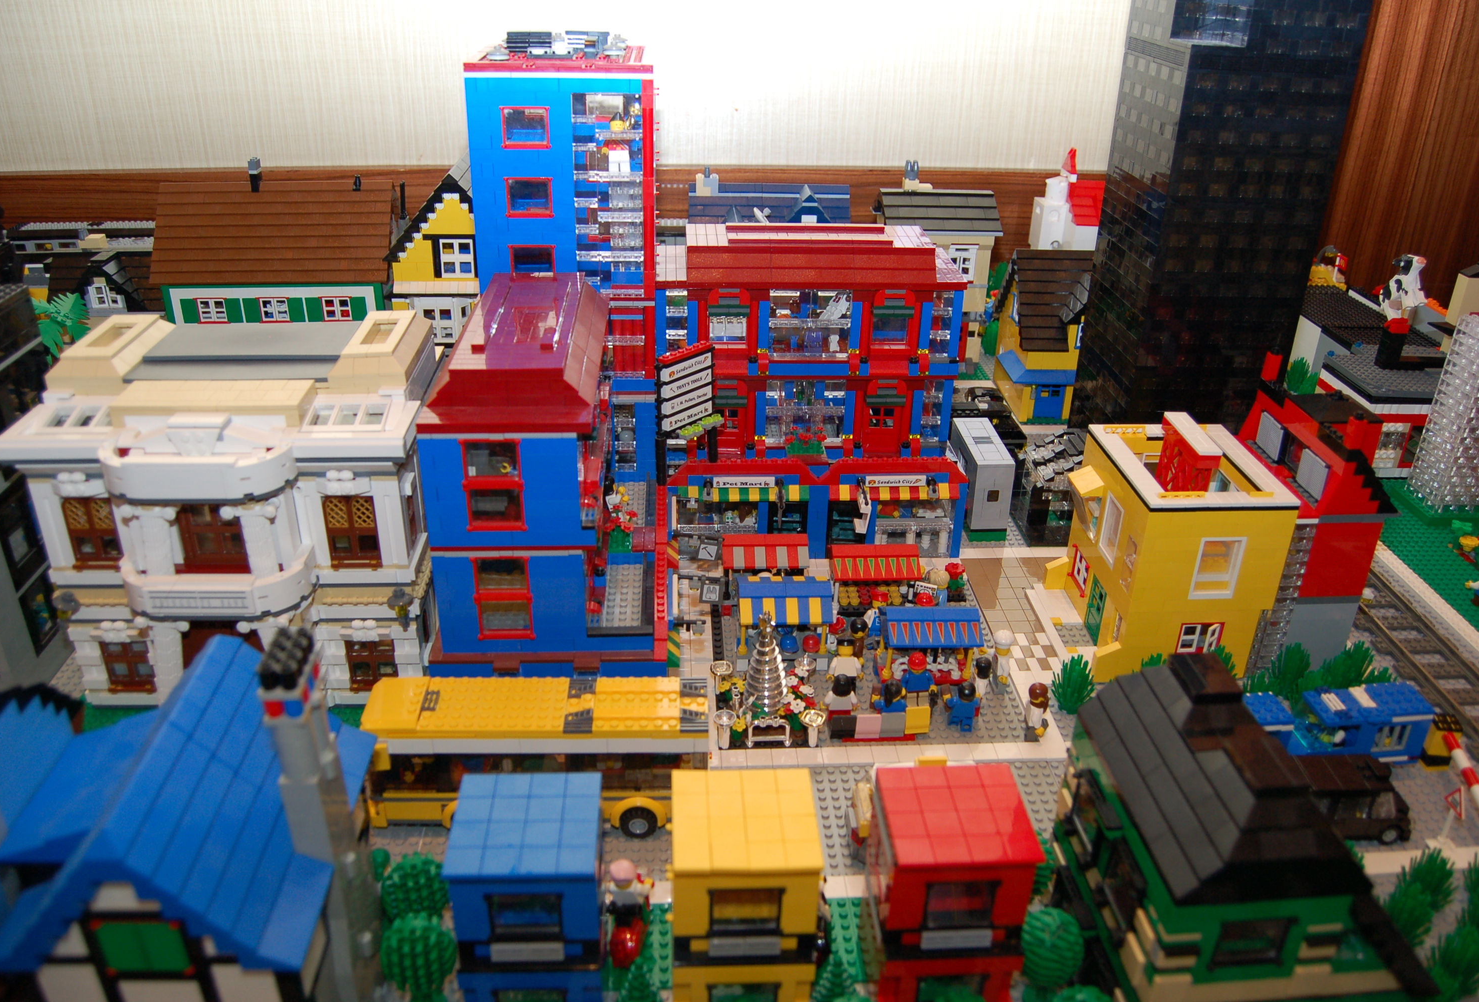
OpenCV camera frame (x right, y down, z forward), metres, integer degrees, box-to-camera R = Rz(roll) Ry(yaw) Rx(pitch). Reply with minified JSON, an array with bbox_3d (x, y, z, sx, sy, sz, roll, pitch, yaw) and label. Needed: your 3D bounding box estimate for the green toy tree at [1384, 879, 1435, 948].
[{"bbox_3d":[0.335,0.210,0.568,0.029,0.038,0.029,0,27,-3],"label":"green toy tree"}]

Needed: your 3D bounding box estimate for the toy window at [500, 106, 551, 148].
[{"bbox_3d":[-0.148,-0.260,0.786,0.033,0.029,0.008,0,27,-3],"label":"toy window"}]

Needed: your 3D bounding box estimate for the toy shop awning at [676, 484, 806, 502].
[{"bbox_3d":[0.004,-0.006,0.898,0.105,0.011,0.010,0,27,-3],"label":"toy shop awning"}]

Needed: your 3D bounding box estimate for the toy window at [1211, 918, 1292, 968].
[{"bbox_3d":[0.222,0.190,0.492,0.034,0.029,0.008,0,27,-4],"label":"toy window"}]

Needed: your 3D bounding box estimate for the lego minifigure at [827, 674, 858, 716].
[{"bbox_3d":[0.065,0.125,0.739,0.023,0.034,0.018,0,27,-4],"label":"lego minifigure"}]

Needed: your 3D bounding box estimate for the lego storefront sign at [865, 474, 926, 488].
[{"bbox_3d":[0.124,-0.016,0.895,0.048,0.008,0.004,0,27,-4],"label":"lego storefront sign"}]

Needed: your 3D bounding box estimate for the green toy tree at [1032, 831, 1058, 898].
[{"bbox_3d":[0.145,0.198,0.591,0.034,0.054,0.034,-1,27,-3],"label":"green toy tree"}]

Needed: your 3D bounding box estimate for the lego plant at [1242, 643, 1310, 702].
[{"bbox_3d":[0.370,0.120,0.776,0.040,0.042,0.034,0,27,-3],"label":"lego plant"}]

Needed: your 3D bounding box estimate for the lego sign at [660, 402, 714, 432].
[{"bbox_3d":[-0.039,-0.064,0.840,0.008,0.010,0.048,21,33,34],"label":"lego sign"}]

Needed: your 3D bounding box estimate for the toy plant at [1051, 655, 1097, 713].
[{"bbox_3d":[0.224,0.123,0.751,0.029,0.038,0.029,0,27,-3],"label":"toy plant"}]

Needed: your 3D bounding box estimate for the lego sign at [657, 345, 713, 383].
[{"bbox_3d":[-0.039,-0.103,0.831,0.008,0.019,0.050,24,35,37],"label":"lego sign"}]

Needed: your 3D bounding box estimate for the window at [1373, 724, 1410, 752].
[{"bbox_3d":[0.401,0.145,0.695,0.024,0.020,0.007,0,27,-3],"label":"window"}]

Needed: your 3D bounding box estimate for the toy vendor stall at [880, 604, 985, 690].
[{"bbox_3d":[0.129,0.100,0.768,0.064,0.068,0.048,-1,27,-3],"label":"toy vendor stall"}]

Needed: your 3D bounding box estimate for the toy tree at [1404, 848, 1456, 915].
[{"bbox_3d":[0.373,0.203,0.612,0.033,0.042,0.033,0,27,-3],"label":"toy tree"}]

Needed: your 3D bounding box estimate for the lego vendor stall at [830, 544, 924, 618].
[{"bbox_3d":[0.100,0.058,0.849,0.064,0.062,0.048,0,27,-3],"label":"lego vendor stall"}]

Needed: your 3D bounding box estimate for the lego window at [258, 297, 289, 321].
[{"bbox_3d":[-0.455,-0.188,1.106,0.032,0.028,0.009,-2,27,-5],"label":"lego window"}]

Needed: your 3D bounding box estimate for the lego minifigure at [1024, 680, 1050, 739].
[{"bbox_3d":[0.190,0.135,0.731,0.016,0.043,0.025,-1,27,-3],"label":"lego minifigure"}]

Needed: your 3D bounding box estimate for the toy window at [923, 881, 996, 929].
[{"bbox_3d":[0.099,0.180,0.512,0.034,0.029,0.008,0,27,-4],"label":"toy window"}]

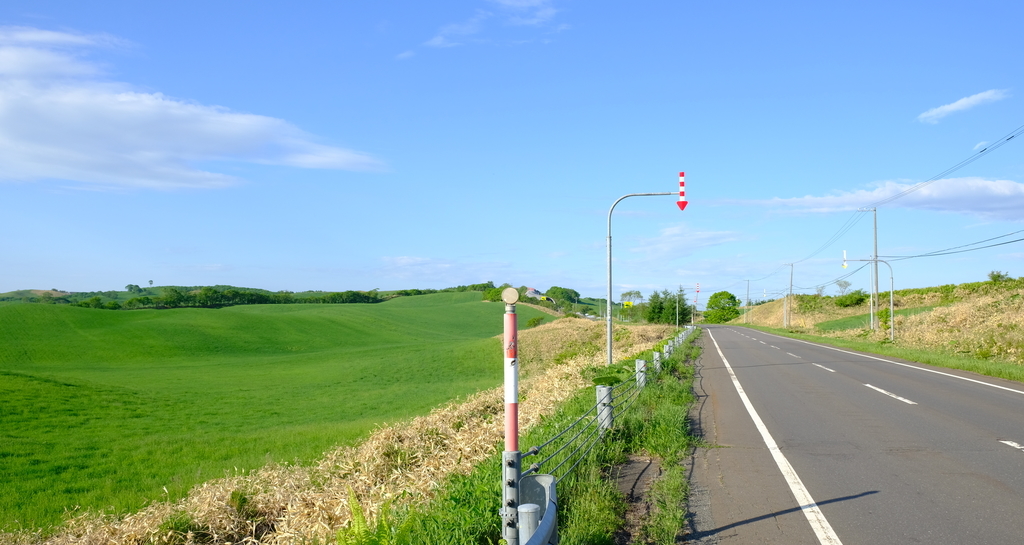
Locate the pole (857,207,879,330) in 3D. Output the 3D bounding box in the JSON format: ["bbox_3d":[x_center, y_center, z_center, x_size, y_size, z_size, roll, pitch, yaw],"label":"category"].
[{"bbox_3d":[28.060,-0.200,60.500,1.400,9.900,0.360,-1,-3,14],"label":"pole"}]

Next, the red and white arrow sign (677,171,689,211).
[{"bbox_3d":[5.315,-2.514,23.900,0.345,1.200,0.080,-1,-3,14],"label":"red and white arrow sign"}]

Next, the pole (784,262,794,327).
[{"bbox_3d":[43.100,3.600,120.000,1.400,10.000,0.360,3,-3,14],"label":"pole"}]

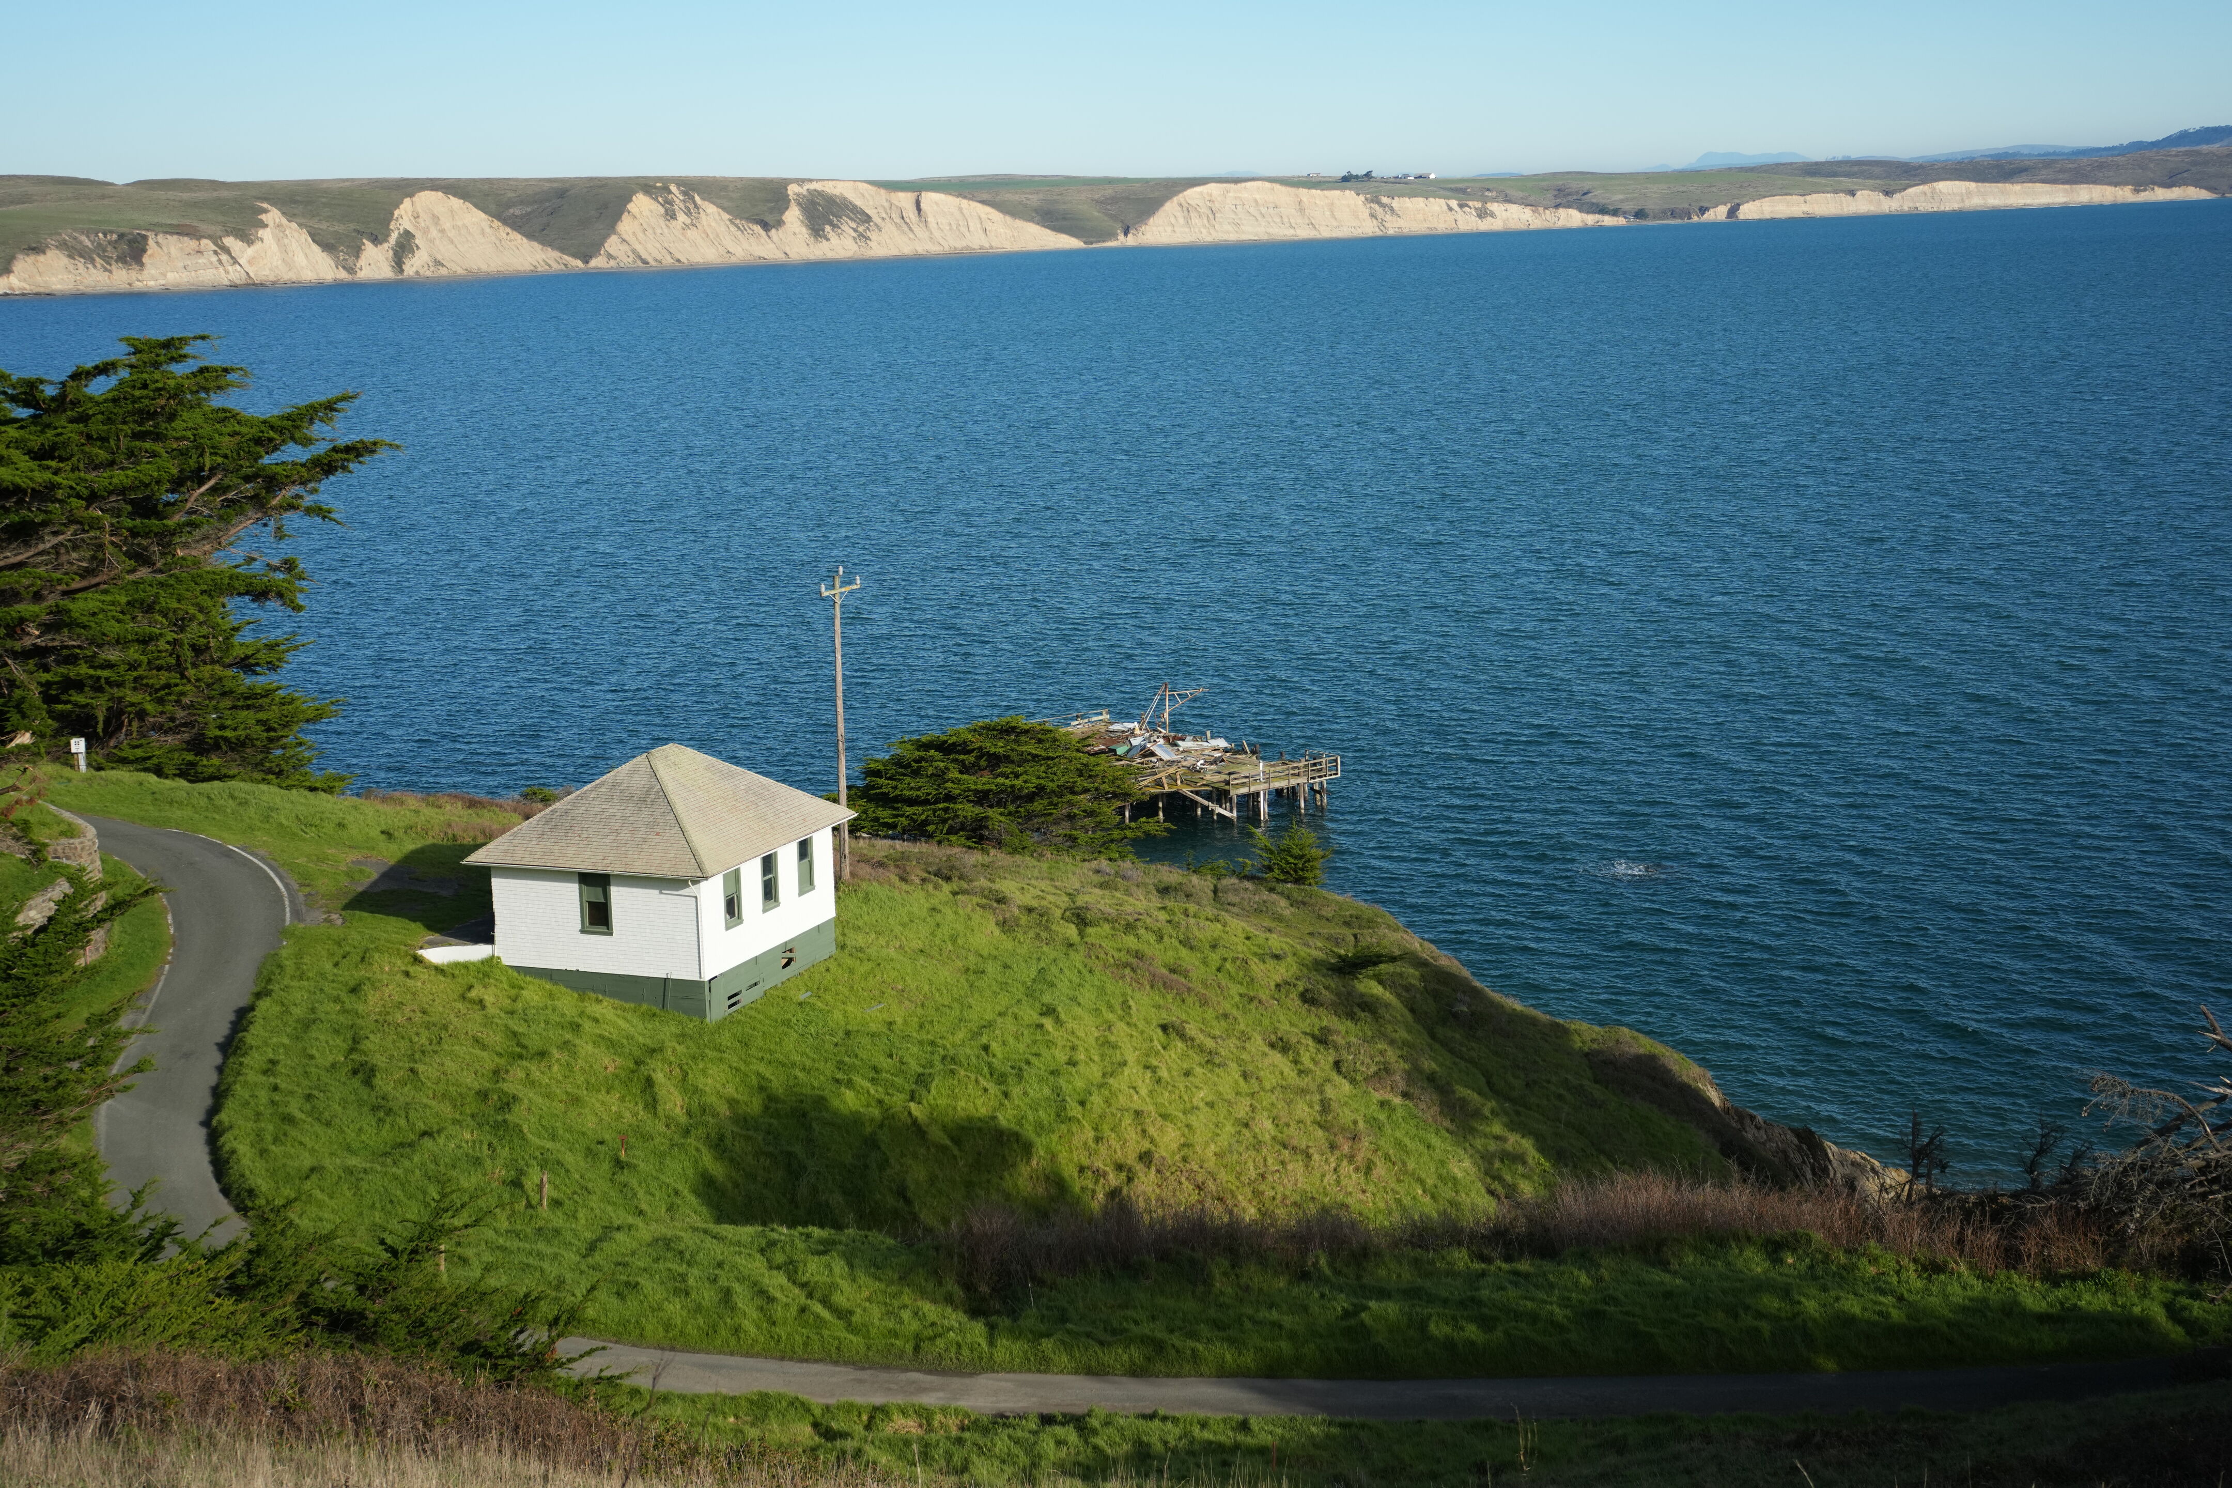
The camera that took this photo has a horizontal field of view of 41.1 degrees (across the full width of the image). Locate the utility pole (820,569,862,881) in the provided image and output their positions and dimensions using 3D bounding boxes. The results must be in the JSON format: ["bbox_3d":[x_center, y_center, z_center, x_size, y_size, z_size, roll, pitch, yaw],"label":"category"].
[{"bbox_3d":[-9.309,-0.614,100.993,0.350,10.865,2.300,7,13,34],"label":"utility pole"}]

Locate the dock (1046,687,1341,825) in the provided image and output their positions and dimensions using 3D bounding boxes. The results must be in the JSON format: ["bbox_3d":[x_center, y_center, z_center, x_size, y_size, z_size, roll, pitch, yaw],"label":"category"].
[{"bbox_3d":[1.370,0.803,239.590,17.452,7.000,32.684,-8,13,-35],"label":"dock"}]

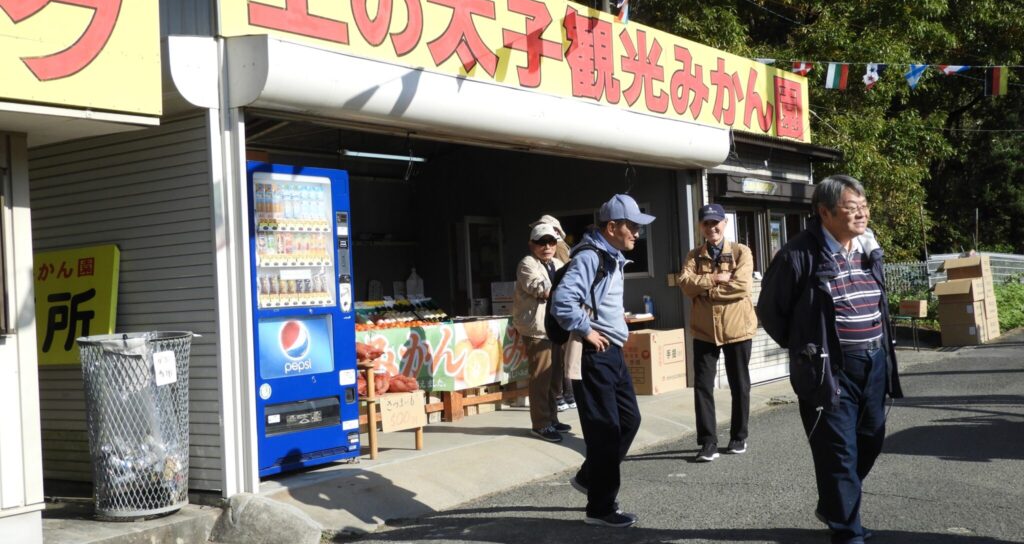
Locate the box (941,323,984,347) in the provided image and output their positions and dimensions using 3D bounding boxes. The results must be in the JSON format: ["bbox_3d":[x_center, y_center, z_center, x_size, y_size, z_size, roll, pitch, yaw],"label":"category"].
[{"bbox_3d":[5.762,0.810,15.100,0.440,0.280,0.410,-4,-2,36],"label":"box"}]

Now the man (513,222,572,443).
[{"bbox_3d":[0.241,0.435,8.500,0.400,1.540,0.500,-4,-2,42],"label":"man"}]

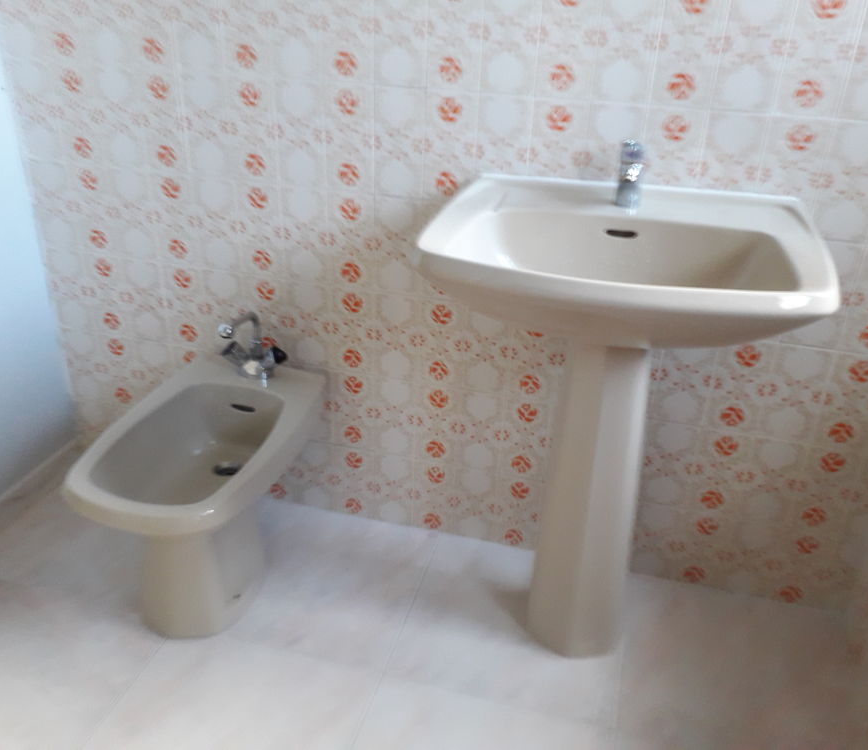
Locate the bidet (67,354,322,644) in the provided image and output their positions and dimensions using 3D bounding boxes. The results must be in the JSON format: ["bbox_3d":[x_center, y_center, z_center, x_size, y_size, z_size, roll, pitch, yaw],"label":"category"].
[{"bbox_3d":[-0.460,0.270,1.625,0.383,0.382,0.572,9,28,13],"label":"bidet"}]

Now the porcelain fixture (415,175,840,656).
[{"bbox_3d":[0.280,0.149,1.390,0.587,0.862,0.480,9,28,13],"label":"porcelain fixture"}]

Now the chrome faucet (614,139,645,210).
[{"bbox_3d":[0.331,-0.332,1.297,0.046,0.120,0.117,9,28,13],"label":"chrome faucet"}]

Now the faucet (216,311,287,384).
[{"bbox_3d":[-0.400,-0.054,1.666,0.155,0.167,0.145,9,28,13],"label":"faucet"}]

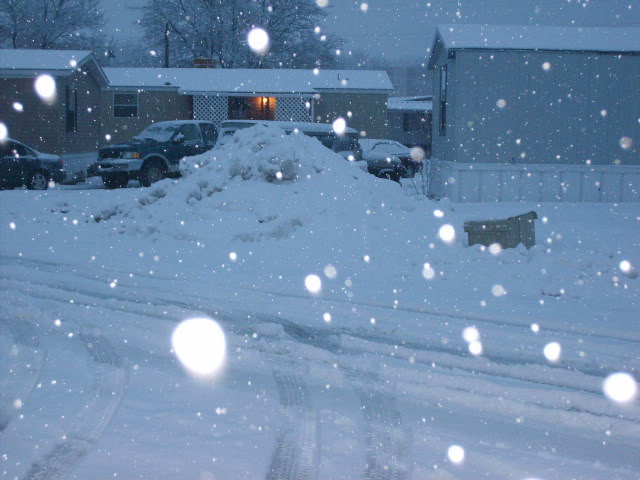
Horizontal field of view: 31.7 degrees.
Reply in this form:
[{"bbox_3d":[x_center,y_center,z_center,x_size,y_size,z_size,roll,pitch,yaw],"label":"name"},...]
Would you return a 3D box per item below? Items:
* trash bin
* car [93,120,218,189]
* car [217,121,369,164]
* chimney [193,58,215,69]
[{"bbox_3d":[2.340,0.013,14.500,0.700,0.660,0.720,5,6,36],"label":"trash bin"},{"bbox_3d":[-4.380,-2.567,34.100,1.980,1.920,5.100,5,7,41],"label":"car"},{"bbox_3d":[-1.160,-2.453,33.400,4.900,1.920,1.950,-4,7,-43],"label":"car"},{"bbox_3d":[-4.783,-7.265,46.500,0.950,0.500,0.650,1,5,0],"label":"chimney"}]

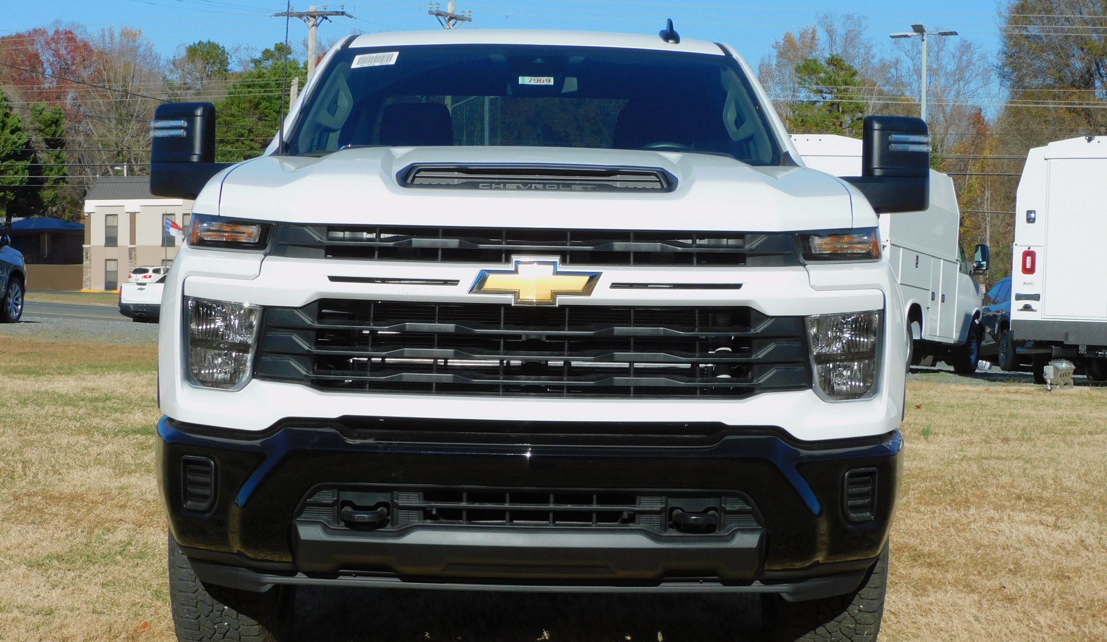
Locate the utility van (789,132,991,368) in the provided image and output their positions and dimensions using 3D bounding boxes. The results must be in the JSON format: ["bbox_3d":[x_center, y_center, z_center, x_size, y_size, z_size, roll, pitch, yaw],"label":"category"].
[{"bbox_3d":[4.070,-0.800,27.500,2.150,2.760,5.650,2,-1,23],"label":"utility van"}]

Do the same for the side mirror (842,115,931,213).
[{"bbox_3d":[1.100,-0.525,6.970,0.340,0.327,0.200,1,2,-1],"label":"side mirror"}]

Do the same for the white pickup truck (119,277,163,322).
[{"bbox_3d":[-10.700,-0.830,63.900,1.950,1.800,5.600,2,2,31],"label":"white pickup truck"}]

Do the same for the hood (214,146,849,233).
[{"bbox_3d":[-0.048,-0.388,5.920,1.700,0.260,1.420,1,2,0],"label":"hood"}]

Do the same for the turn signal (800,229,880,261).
[{"bbox_3d":[0.748,-0.198,5.420,0.210,0.085,0.200,1,2,0],"label":"turn signal"}]

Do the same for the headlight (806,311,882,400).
[{"bbox_3d":[0.752,0.091,5.380,0.200,0.230,0.200,1,2,0],"label":"headlight"}]

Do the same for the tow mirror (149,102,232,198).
[{"bbox_3d":[-1.190,-0.566,6.920,0.310,0.315,0.200,1,2,0],"label":"tow mirror"}]

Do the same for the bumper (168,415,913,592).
[{"bbox_3d":[-0.059,0.487,5.380,2.020,0.450,0.500,1,2,0],"label":"bumper"}]

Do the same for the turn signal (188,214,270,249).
[{"bbox_3d":[-0.845,-0.232,5.420,0.210,0.085,0.200,1,2,0],"label":"turn signal"}]

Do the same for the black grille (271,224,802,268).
[{"bbox_3d":[-0.048,-0.194,5.310,1.360,0.093,0.150,1,2,-1],"label":"black grille"}]

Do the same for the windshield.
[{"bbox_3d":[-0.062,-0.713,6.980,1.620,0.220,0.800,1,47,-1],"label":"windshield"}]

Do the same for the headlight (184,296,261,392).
[{"bbox_3d":[-0.864,0.059,5.420,0.185,0.240,0.160,1,2,7],"label":"headlight"}]

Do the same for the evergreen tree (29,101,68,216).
[{"bbox_3d":[-34.533,-8.774,142.000,2.900,12.200,2.900,1,2,0],"label":"evergreen tree"}]

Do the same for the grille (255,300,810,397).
[{"bbox_3d":[-0.053,0.072,5.220,1.390,0.235,0.150,1,2,0],"label":"grille"}]

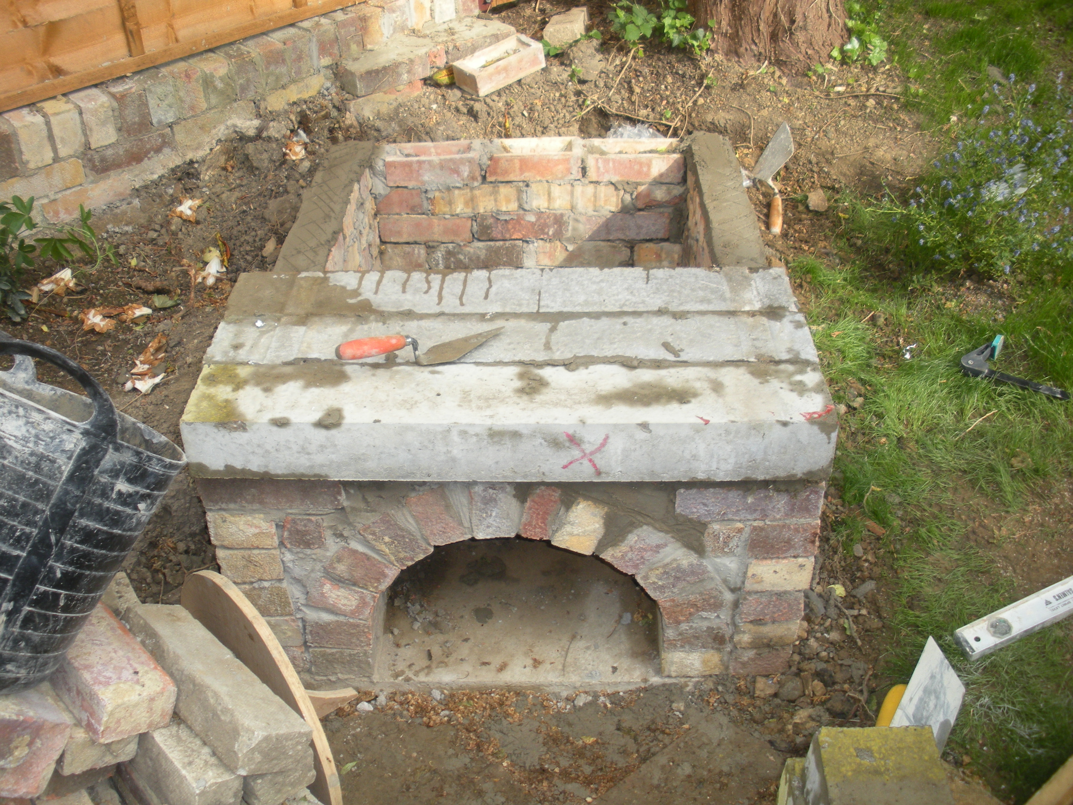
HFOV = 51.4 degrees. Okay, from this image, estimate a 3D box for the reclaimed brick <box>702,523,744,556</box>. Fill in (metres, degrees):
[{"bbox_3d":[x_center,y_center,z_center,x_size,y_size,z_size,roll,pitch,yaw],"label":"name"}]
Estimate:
[{"bbox_3d":[0.287,0.163,1.751,0.055,0.066,0.150,0,37,2],"label":"reclaimed brick"}]

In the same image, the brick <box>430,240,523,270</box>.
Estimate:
[{"bbox_3d":[-0.142,-0.380,2.690,0.220,0.069,0.103,0,37,2],"label":"brick"}]

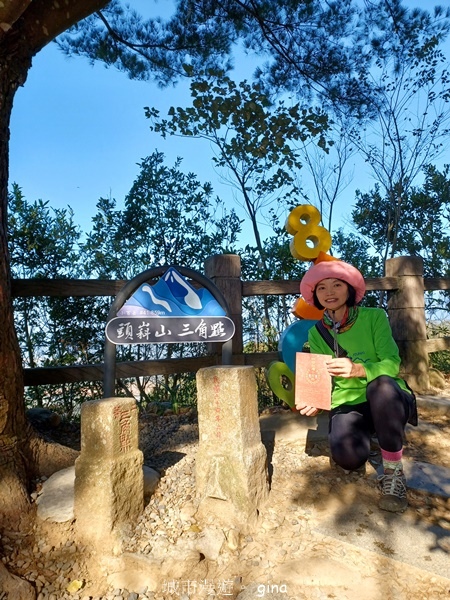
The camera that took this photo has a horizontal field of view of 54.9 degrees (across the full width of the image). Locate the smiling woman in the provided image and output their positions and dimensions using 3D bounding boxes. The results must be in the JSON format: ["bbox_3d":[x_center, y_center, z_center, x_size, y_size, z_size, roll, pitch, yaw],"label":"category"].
[{"bbox_3d":[0.645,0.333,2.092,0.530,1.070,0.710,-2,-4,25],"label":"smiling woman"}]

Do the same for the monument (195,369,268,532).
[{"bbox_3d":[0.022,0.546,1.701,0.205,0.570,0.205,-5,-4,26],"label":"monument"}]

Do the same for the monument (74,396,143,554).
[{"bbox_3d":[-0.432,0.630,1.615,0.180,0.510,0.180,-2,-4,26],"label":"monument"}]

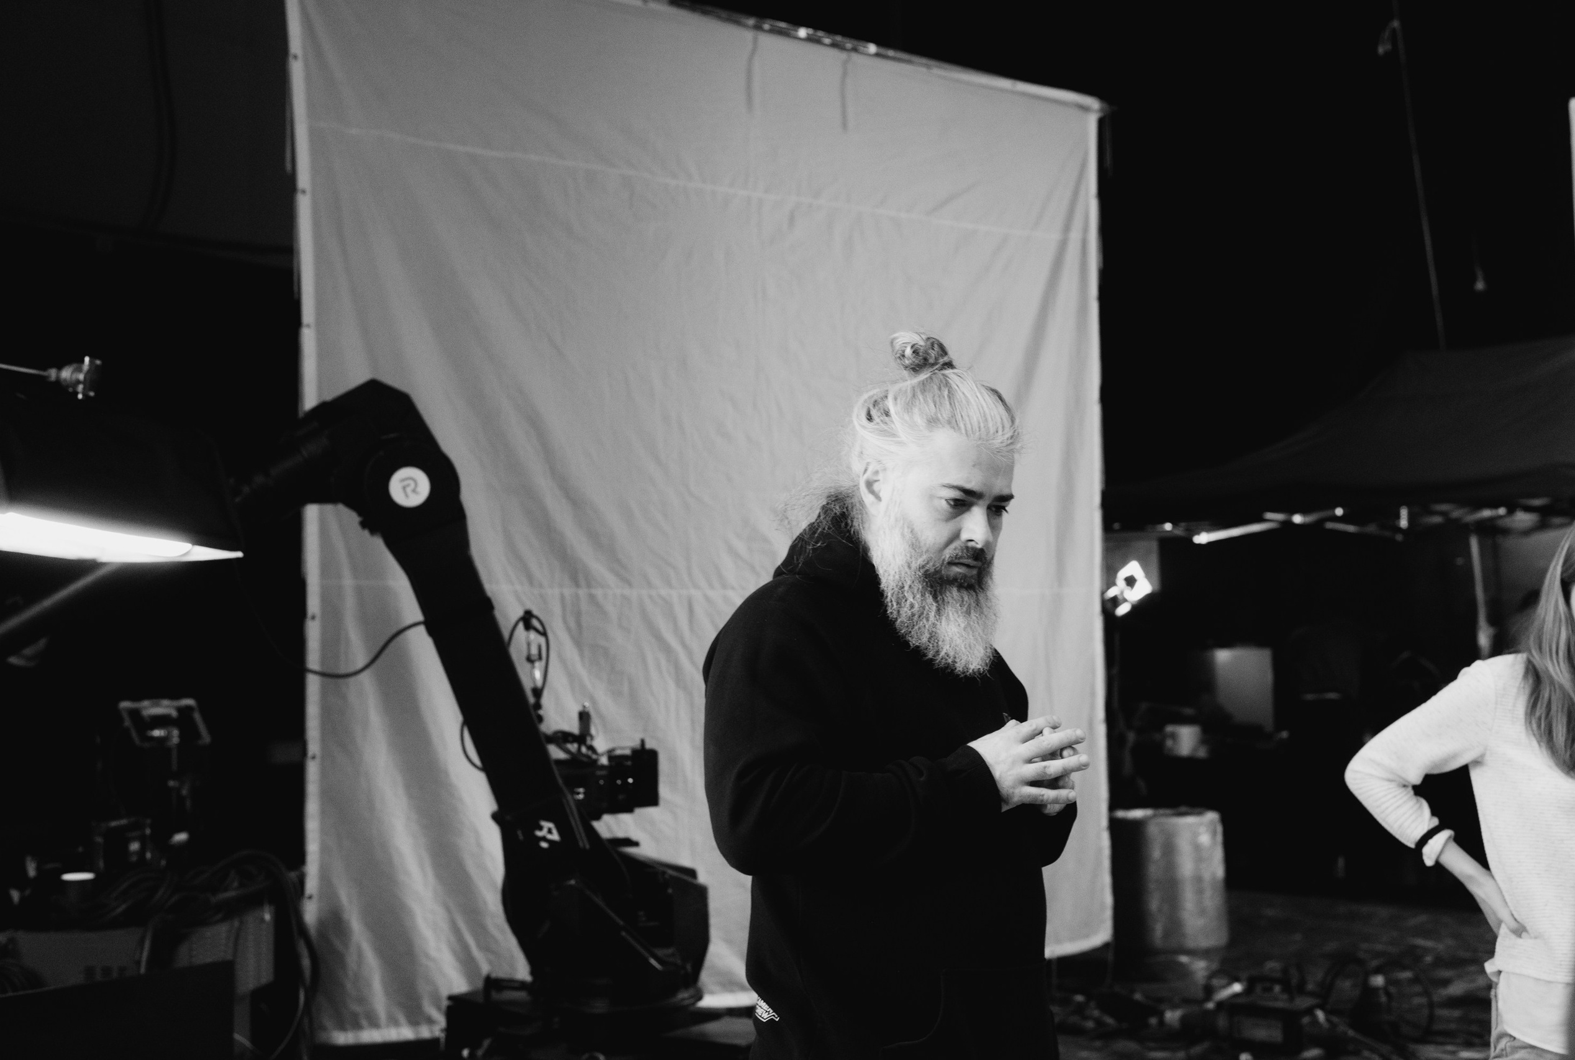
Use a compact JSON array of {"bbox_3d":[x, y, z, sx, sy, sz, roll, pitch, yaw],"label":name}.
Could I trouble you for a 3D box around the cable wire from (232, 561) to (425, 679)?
[{"bbox_3d":[-1.026,0.201,3.950,0.430,0.260,0.090,-1,-3,0],"label":"cable wire"}]

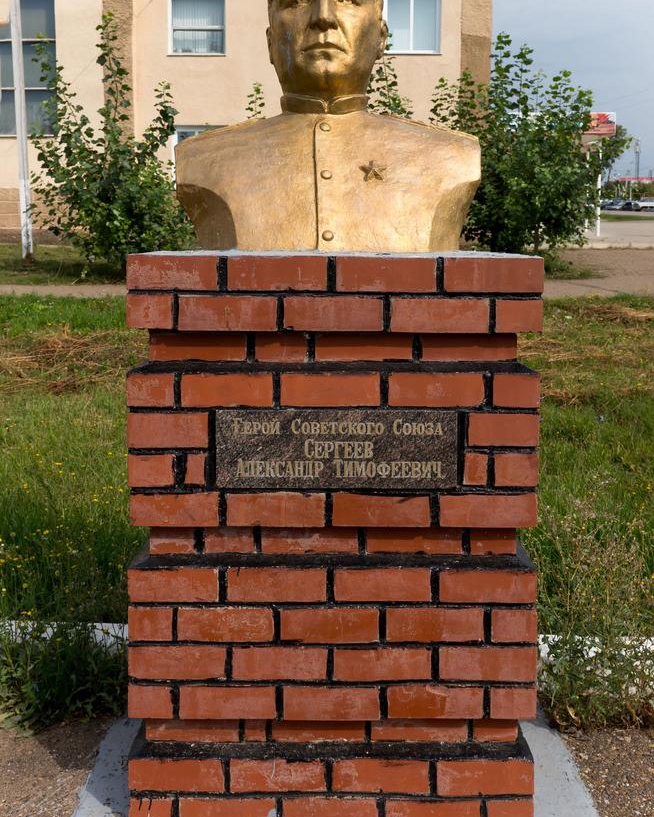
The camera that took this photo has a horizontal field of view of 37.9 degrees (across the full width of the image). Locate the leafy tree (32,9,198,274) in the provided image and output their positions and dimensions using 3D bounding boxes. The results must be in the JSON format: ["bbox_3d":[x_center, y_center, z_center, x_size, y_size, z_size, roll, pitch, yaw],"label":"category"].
[{"bbox_3d":[-3.486,-4.339,15.500,2.700,4.200,2.600,0,4,0],"label":"leafy tree"}]

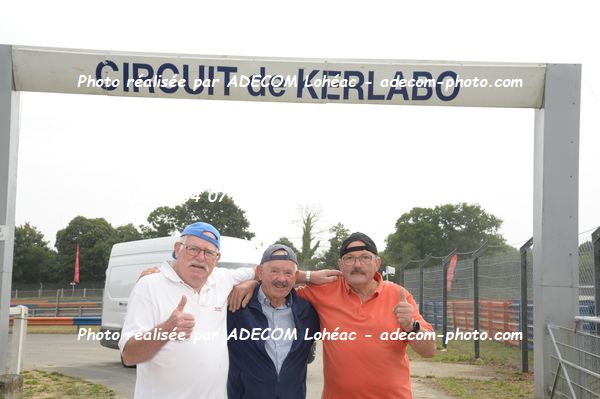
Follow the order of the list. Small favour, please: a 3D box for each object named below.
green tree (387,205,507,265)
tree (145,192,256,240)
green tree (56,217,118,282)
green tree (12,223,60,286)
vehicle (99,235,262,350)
[{"bbox_3d":[15.680,5.460,98.000,13.000,10.000,11.500,1,-5,0],"label":"green tree"},{"bbox_3d":[-10.753,4.654,98.000,11.984,11.235,11.025,0,-6,0],"label":"tree"},{"bbox_3d":[-20.980,5.600,90.000,6.300,8.000,6.300,1,-5,0],"label":"green tree"},{"bbox_3d":[-26.290,5.900,90.000,5.400,7.400,5.400,1,-5,0],"label":"green tree"},{"bbox_3d":[-1.861,2.055,18.089,2.060,2.580,5.550,5,-8,-36],"label":"vehicle"}]

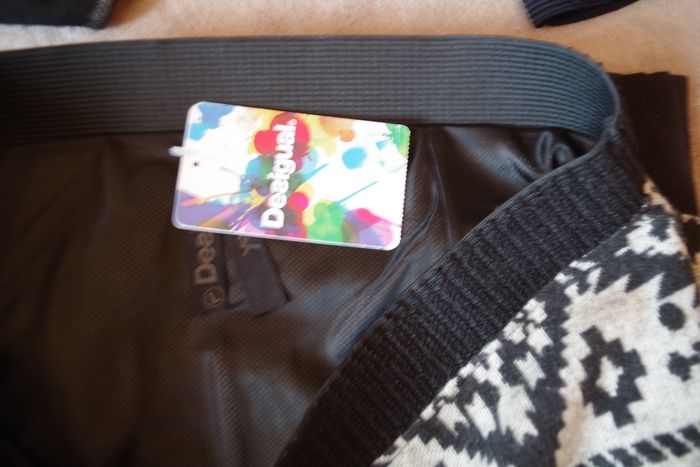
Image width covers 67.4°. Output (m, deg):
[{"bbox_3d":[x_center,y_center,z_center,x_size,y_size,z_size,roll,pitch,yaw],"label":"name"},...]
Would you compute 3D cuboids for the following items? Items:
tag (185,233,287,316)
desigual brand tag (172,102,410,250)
[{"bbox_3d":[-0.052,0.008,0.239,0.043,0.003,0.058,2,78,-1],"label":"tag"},{"bbox_3d":[-0.024,-0.025,0.227,0.097,0.002,0.057,6,81,-1],"label":"desigual brand tag"}]

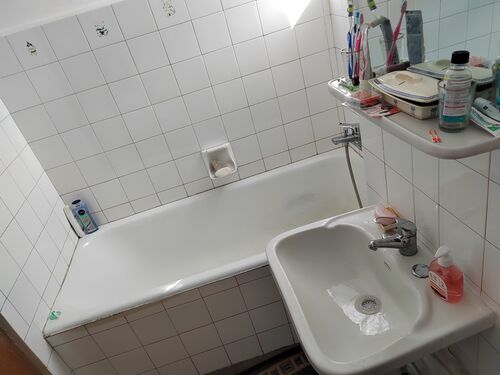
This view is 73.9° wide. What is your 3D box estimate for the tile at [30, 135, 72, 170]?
[{"bbox_3d":[-0.962,-0.172,1.624,0.150,0.150,0.010,-18,28,-2],"label":"tile"}]

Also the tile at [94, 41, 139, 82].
[{"bbox_3d":[-0.598,-0.564,1.488,0.150,0.150,0.010,-18,28,-3],"label":"tile"}]

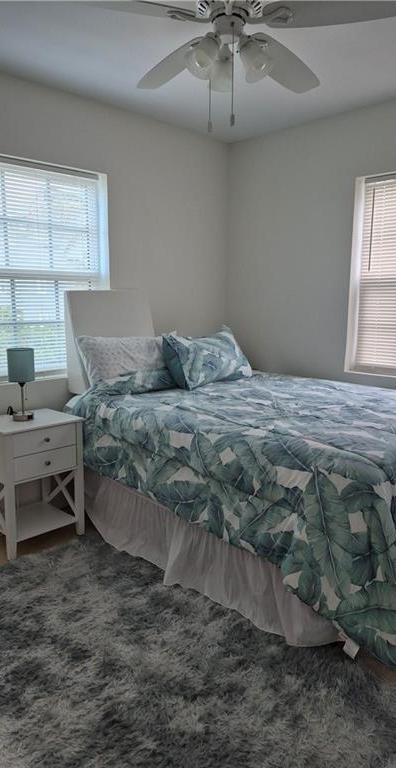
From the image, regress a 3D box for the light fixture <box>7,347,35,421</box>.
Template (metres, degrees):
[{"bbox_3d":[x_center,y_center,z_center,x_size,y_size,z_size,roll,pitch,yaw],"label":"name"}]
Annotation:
[{"bbox_3d":[-0.964,0.000,2.790,0.149,0.377,0.149,-10,14,-44],"label":"light fixture"}]

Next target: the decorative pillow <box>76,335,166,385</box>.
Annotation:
[{"bbox_3d":[-0.392,-0.138,3.113,0.645,0.413,0.171,-10,-16,-44],"label":"decorative pillow"}]

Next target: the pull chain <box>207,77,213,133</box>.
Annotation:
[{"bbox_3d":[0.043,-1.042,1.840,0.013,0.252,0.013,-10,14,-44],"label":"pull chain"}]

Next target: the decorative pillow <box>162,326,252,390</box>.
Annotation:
[{"bbox_3d":[0.087,-0.201,3.483,0.192,0.423,0.665,-28,-11,40],"label":"decorative pillow"}]

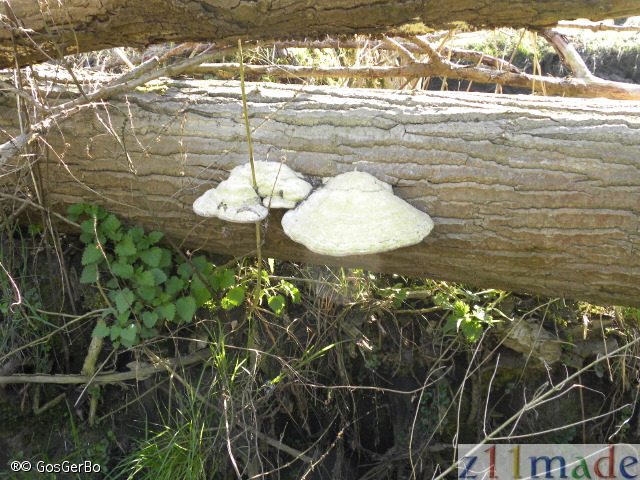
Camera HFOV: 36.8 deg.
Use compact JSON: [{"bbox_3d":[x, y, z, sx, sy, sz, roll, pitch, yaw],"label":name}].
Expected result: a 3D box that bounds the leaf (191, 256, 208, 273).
[{"bbox_3d":[-0.294,0.060,2.340,0.040,0.044,0.016,0,-15,0],"label":"leaf"}]

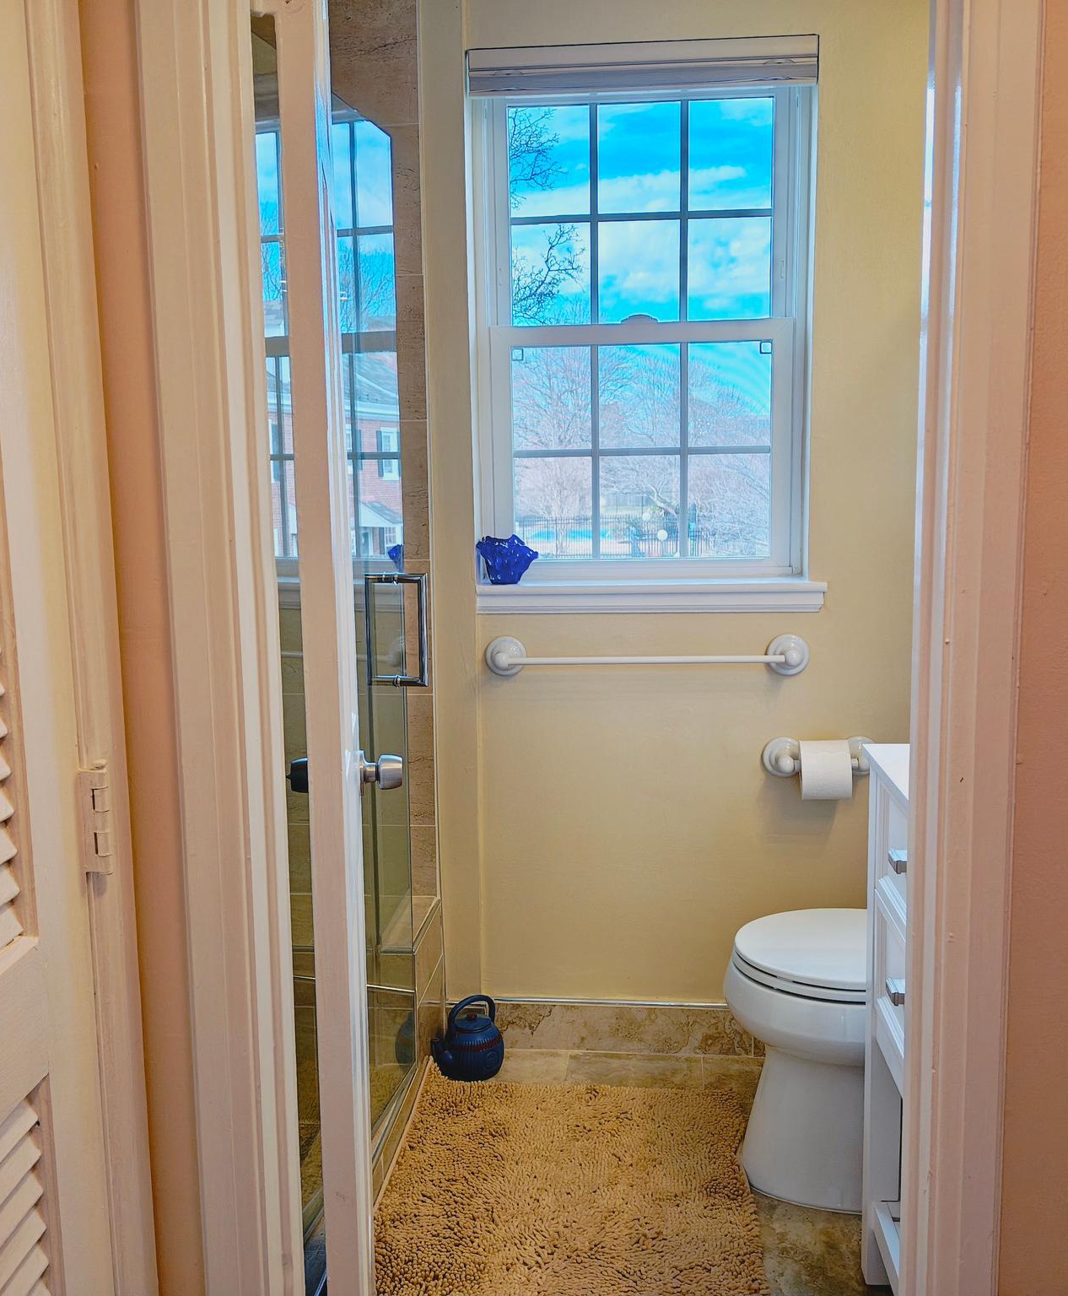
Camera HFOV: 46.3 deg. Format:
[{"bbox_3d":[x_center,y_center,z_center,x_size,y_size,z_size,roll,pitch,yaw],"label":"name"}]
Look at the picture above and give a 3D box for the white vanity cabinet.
[{"bbox_3d":[0.739,0.618,1.611,0.530,0.875,0.610,0,8,5],"label":"white vanity cabinet"}]

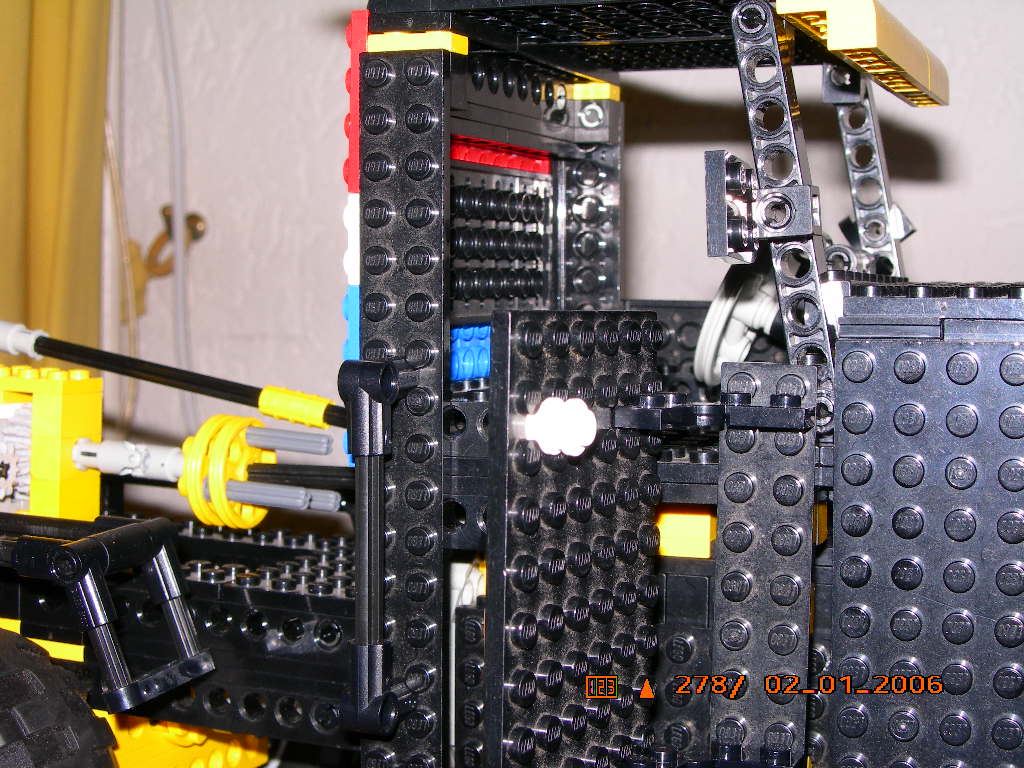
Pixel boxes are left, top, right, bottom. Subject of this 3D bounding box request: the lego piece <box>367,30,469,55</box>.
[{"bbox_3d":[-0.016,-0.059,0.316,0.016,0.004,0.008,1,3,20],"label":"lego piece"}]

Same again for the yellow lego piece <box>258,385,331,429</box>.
[{"bbox_3d":[-0.047,0.005,0.395,0.016,0.007,0.007,13,7,20],"label":"yellow lego piece"}]

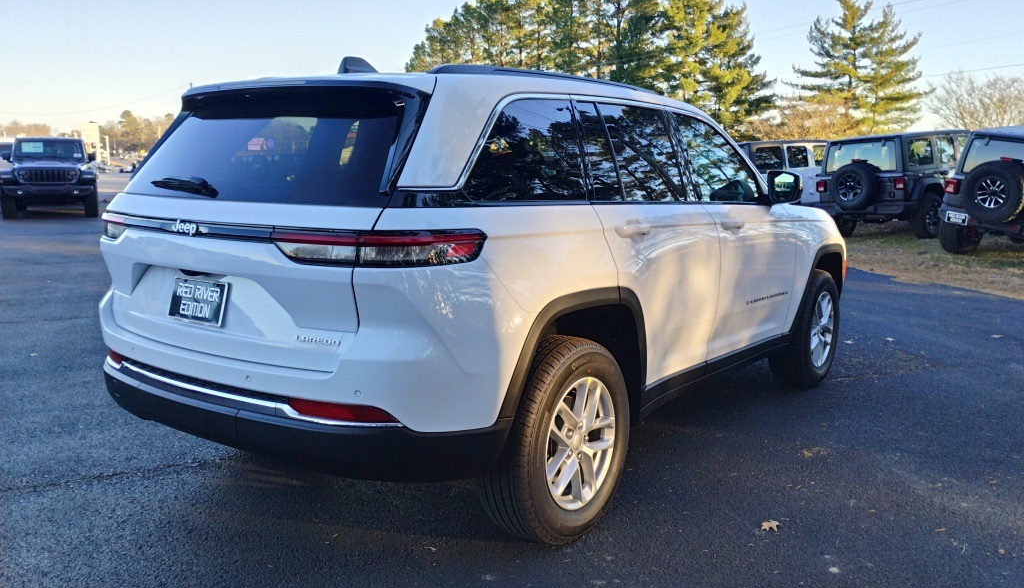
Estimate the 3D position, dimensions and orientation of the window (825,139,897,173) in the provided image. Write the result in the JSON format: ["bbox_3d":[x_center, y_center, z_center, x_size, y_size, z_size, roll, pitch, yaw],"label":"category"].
[{"bbox_3d":[6.103,-2.392,14.442,0.070,0.520,1.280,5,4,-36],"label":"window"}]

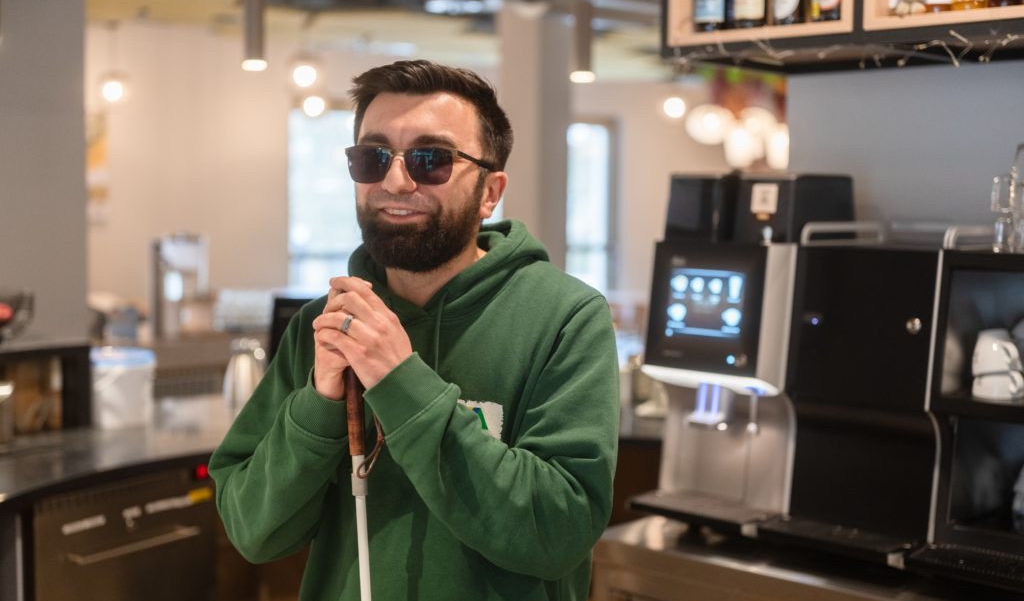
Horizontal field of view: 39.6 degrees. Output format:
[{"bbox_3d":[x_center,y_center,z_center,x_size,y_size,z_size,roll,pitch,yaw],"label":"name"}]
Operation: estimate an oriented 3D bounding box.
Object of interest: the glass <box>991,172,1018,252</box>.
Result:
[{"bbox_3d":[0.864,-0.153,2.500,0.047,0.138,0.047,5,6,43],"label":"glass"}]

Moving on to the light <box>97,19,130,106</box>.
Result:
[{"bbox_3d":[-2.879,-1.716,10.300,0.210,0.600,0.210,0,5,0],"label":"light"}]

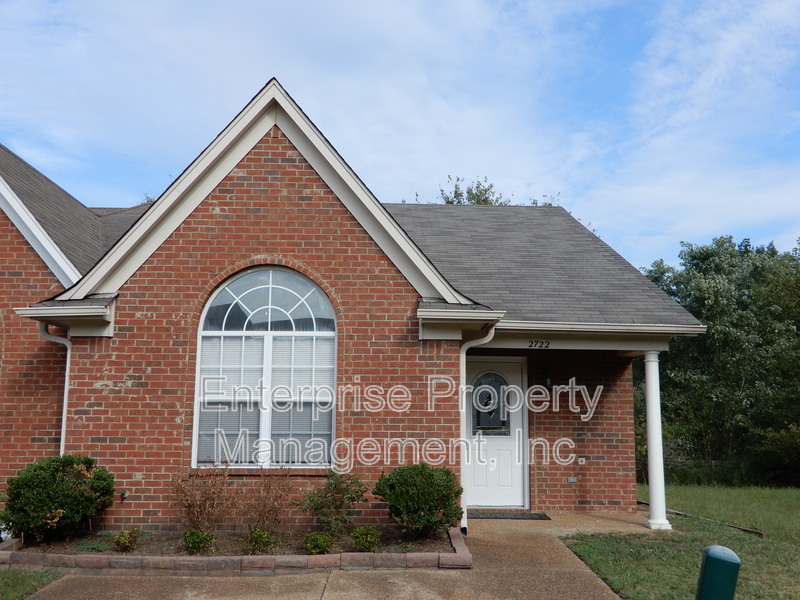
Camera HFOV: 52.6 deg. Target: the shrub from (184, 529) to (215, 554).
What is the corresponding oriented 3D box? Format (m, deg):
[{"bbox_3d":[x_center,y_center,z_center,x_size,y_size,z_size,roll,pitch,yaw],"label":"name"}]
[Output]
[{"bbox_3d":[-1.932,2.328,7.800,0.274,0.236,0.274,1,-9,-1],"label":"shrub"}]

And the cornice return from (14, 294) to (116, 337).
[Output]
[{"bbox_3d":[-3.690,0.147,8.974,0.990,0.500,0.460,0,-9,0],"label":"cornice return"}]

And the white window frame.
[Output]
[{"bbox_3d":[-1.553,0.768,9.400,1.627,2.335,0.110,1,-9,-1],"label":"white window frame"}]

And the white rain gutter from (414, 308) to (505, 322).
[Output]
[{"bbox_3d":[0.666,0.167,8.814,0.960,0.115,0.135,0,-9,0],"label":"white rain gutter"}]

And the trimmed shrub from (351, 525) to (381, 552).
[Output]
[{"bbox_3d":[-0.337,2.334,7.920,0.293,0.259,0.293,1,-9,-1],"label":"trimmed shrub"}]

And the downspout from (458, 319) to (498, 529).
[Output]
[{"bbox_3d":[0.928,1.447,9.325,0.450,2.435,0.130,1,-9,-1],"label":"downspout"}]

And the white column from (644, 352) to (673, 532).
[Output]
[{"bbox_3d":[3.260,1.762,10.326,0.270,2.227,0.270,1,-9,-1],"label":"white column"}]

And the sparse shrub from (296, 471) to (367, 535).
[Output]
[{"bbox_3d":[-0.734,2.207,8.735,0.744,0.696,0.680,1,-9,-1],"label":"sparse shrub"}]

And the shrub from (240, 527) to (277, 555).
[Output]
[{"bbox_3d":[-1.358,2.309,7.770,0.337,0.253,0.300,1,-9,-1],"label":"shrub"}]

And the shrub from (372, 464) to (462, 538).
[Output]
[{"bbox_3d":[0.195,2.161,8.608,0.953,0.785,0.930,1,-9,-1],"label":"shrub"}]

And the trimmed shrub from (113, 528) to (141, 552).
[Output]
[{"bbox_3d":[-2.670,2.348,7.900,0.250,0.221,0.250,1,-9,-1],"label":"trimmed shrub"}]

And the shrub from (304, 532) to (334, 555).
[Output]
[{"bbox_3d":[-0.776,2.347,7.800,0.286,0.197,0.286,1,-9,-1],"label":"shrub"}]

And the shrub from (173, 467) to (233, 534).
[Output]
[{"bbox_3d":[-2.097,2.128,8.600,0.612,0.700,0.500,1,-9,-1],"label":"shrub"}]

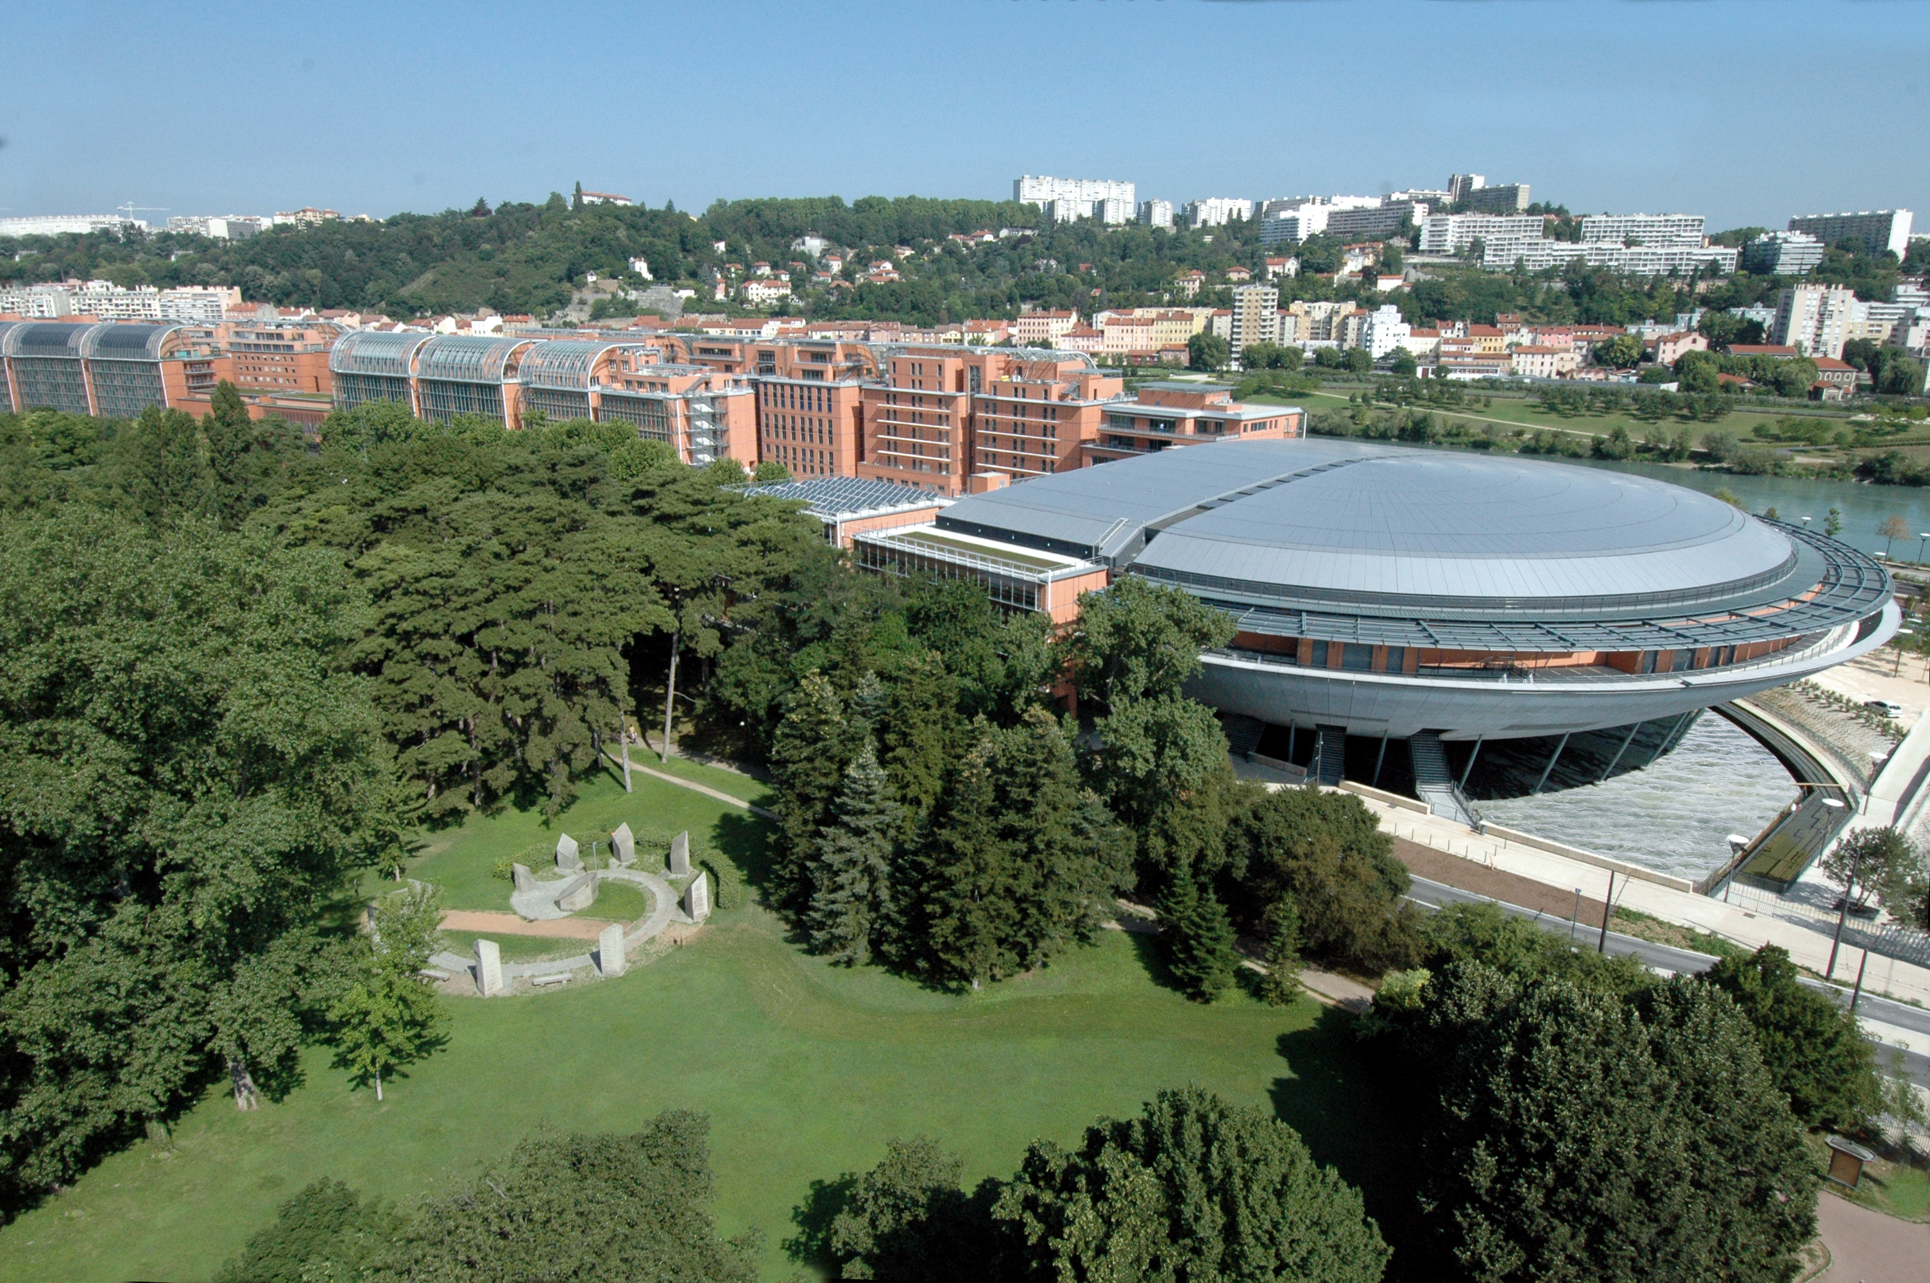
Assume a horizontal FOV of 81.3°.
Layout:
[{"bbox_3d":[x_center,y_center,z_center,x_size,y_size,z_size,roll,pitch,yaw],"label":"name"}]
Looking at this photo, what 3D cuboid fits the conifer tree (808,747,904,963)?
[{"bbox_3d":[-6.451,12.276,66.432,5.400,13.300,5.400,0,17,0],"label":"conifer tree"}]

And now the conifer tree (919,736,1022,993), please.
[{"bbox_3d":[0.478,13.874,69.169,6.800,17.100,6.800,0,17,0],"label":"conifer tree"}]

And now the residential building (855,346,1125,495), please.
[{"bbox_3d":[5.214,-44.388,233.362,59.677,31.500,18.000,14,22,40],"label":"residential building"}]

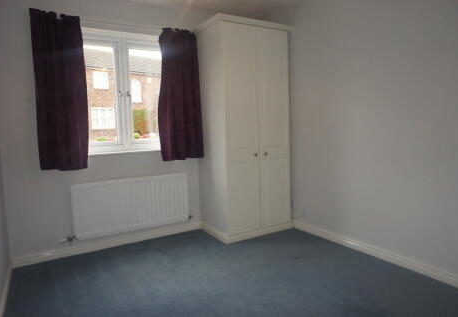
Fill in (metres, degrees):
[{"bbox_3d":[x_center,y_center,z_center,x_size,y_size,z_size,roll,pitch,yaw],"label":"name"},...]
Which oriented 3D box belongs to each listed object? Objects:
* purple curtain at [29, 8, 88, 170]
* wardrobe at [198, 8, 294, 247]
[{"bbox_3d":[-1.475,-0.574,2.778,0.384,1.343,0.128,-5,6,-30],"label":"purple curtain"},{"bbox_3d":[0.170,-0.292,3.533,0.880,2.223,0.606,-5,6,-30],"label":"wardrobe"}]

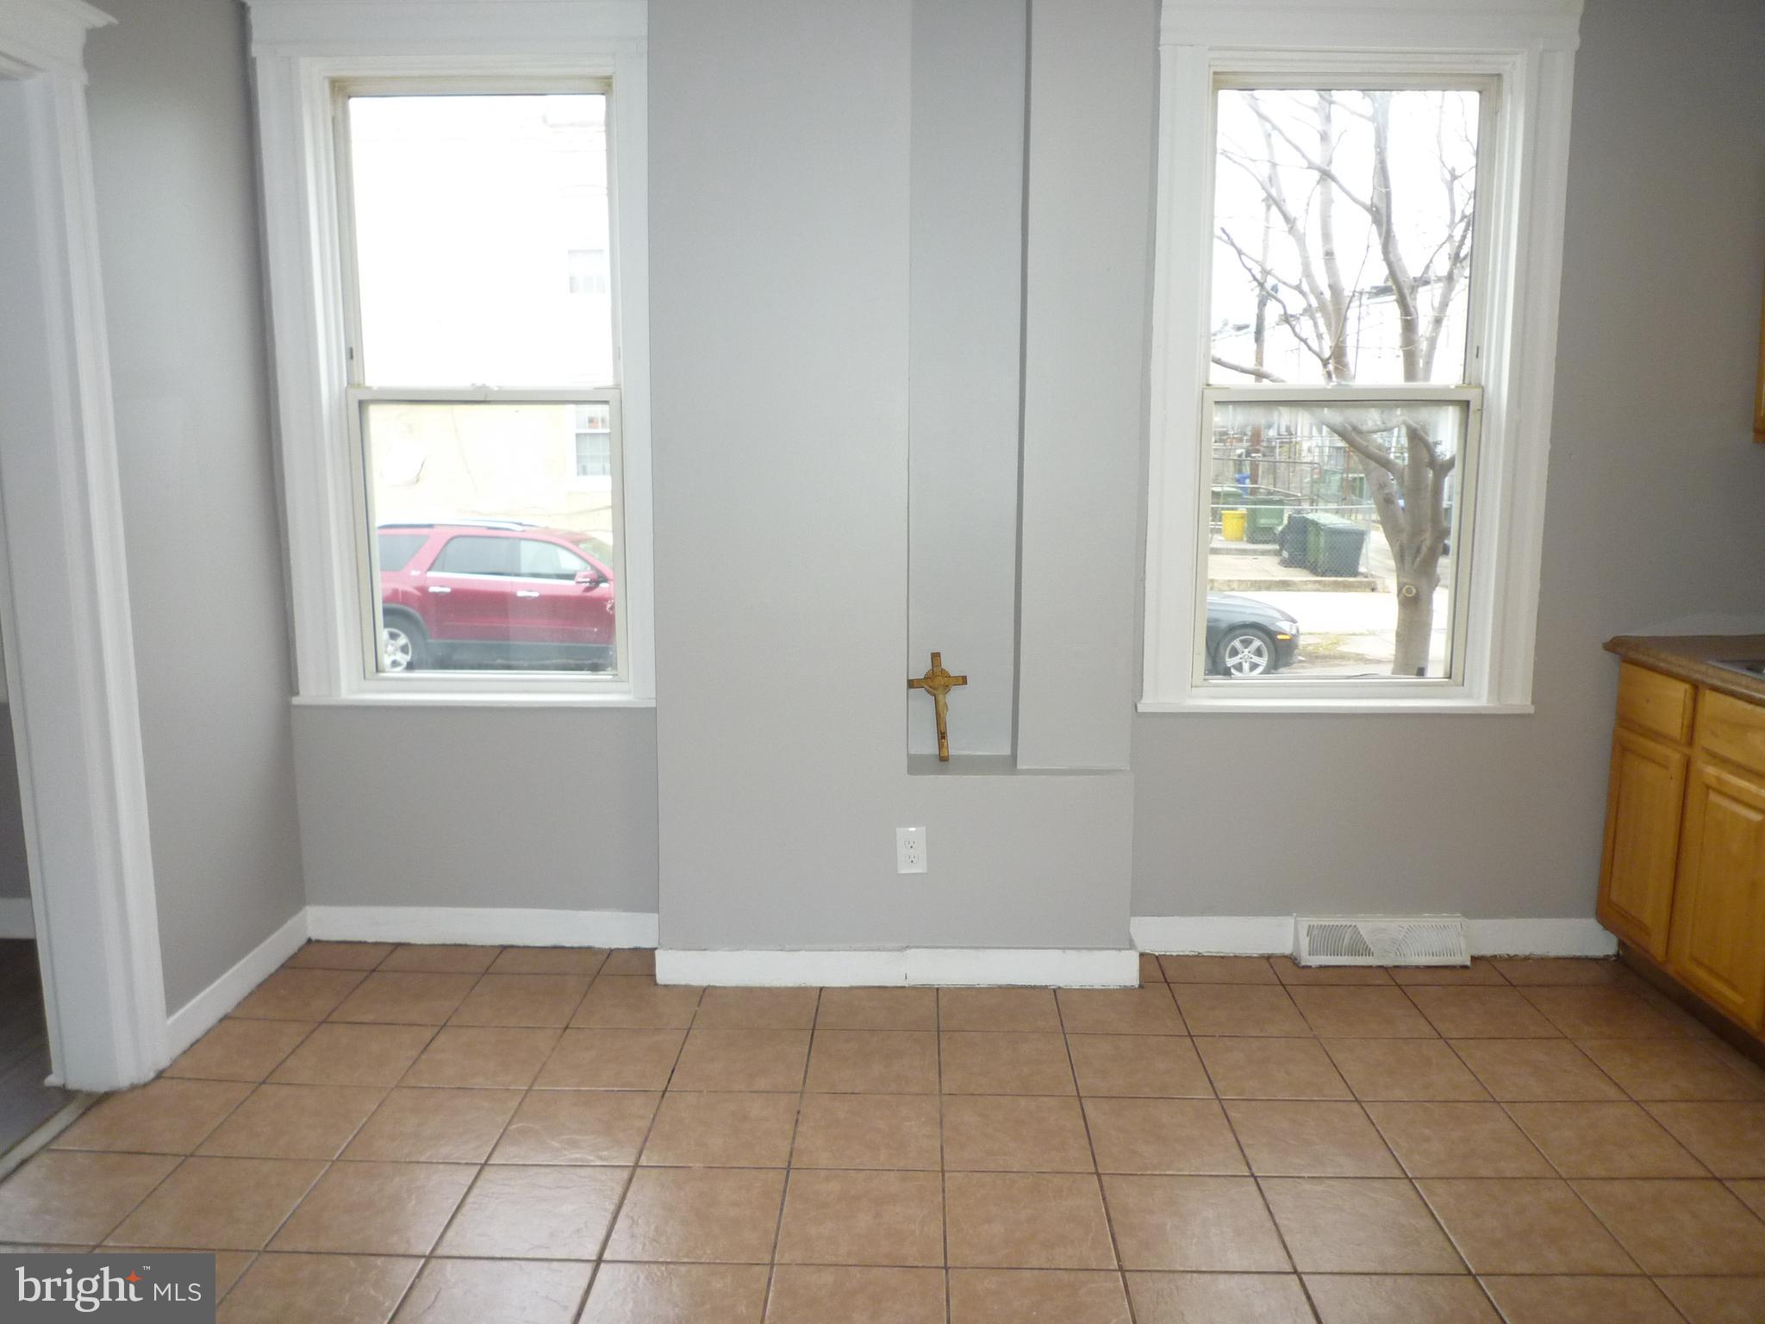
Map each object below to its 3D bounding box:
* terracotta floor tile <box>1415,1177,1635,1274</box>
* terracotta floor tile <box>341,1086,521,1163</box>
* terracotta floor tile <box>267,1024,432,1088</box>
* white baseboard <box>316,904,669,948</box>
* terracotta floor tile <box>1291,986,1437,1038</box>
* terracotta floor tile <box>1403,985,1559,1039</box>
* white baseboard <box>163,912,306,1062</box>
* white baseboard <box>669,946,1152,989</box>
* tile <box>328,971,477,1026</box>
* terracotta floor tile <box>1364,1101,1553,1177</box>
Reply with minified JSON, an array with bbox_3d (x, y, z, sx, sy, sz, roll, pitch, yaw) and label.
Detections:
[{"bbox_3d":[1.183,1.043,2.356,0.301,0.010,0.301,0,9,2],"label":"terracotta floor tile"},{"bbox_3d":[-0.943,0.983,2.707,0.302,0.010,0.302,0,9,2],"label":"terracotta floor tile"},{"bbox_3d":[-1.234,0.924,2.997,0.302,0.010,0.299,0,10,2],"label":"terracotta floor tile"},{"bbox_3d":[-1.137,0.766,3.675,1.044,0.110,0.015,0,9,2],"label":"white baseboard"},{"bbox_3d":[1.219,0.894,3.252,0.301,0.010,0.301,0,9,2],"label":"terracotta floor tile"},{"bbox_3d":[1.519,0.895,3.244,0.302,0.010,0.302,0,9,2],"label":"terracotta floor tile"},{"bbox_3d":[-1.675,0.824,3.320,0.015,0.110,0.737,0,9,-1],"label":"white baseboard"},{"bbox_3d":[0.037,0.806,3.369,1.278,0.100,0.018,0,9,2],"label":"white baseboard"},{"bbox_3d":[-1.236,0.883,3.327,0.302,0.010,0.302,0,9,2],"label":"tile"},{"bbox_3d":[1.193,0.995,2.650,0.301,0.010,0.301,0,9,2],"label":"terracotta floor tile"}]

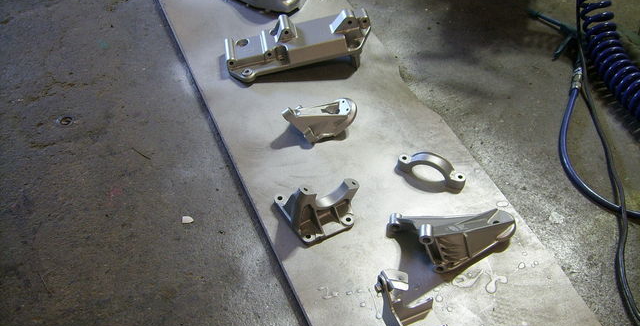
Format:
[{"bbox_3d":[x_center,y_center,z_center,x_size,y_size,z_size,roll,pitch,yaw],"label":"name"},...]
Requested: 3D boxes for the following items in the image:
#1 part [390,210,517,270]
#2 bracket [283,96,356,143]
[{"bbox_3d":[0.218,0.115,1.047,0.208,0.067,0.107,-3,47,-3],"label":"part"},{"bbox_3d":[-0.001,-0.081,1.235,0.142,0.060,0.065,-6,47,-6],"label":"bracket"}]

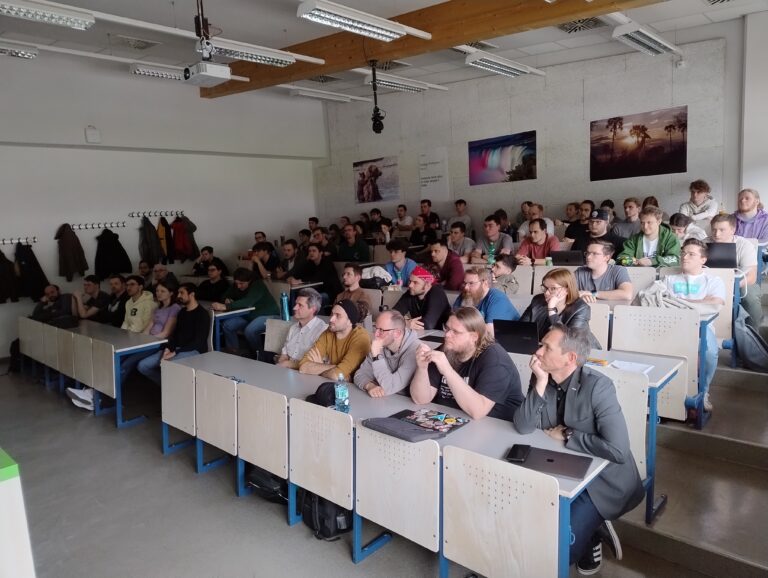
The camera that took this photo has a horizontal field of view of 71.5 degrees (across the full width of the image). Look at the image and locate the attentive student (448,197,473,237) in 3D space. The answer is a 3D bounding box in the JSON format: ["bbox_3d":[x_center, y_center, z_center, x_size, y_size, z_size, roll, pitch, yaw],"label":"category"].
[{"bbox_3d":[1.265,-0.817,8.718,0.480,1.250,0.720,4,11,43],"label":"attentive student"}]

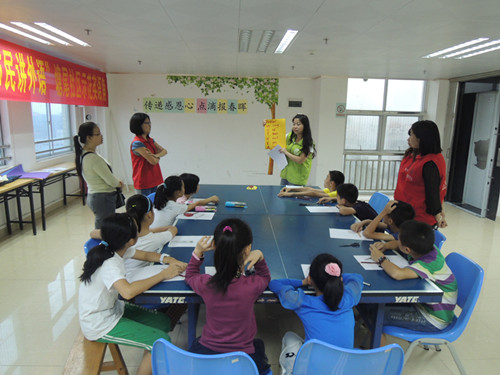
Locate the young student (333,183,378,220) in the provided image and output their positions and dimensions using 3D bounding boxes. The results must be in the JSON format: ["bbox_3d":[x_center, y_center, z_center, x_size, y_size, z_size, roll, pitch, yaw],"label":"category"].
[{"bbox_3d":[1.013,0.450,3.419,0.600,1.000,0.450,-1,11,-10],"label":"young student"}]

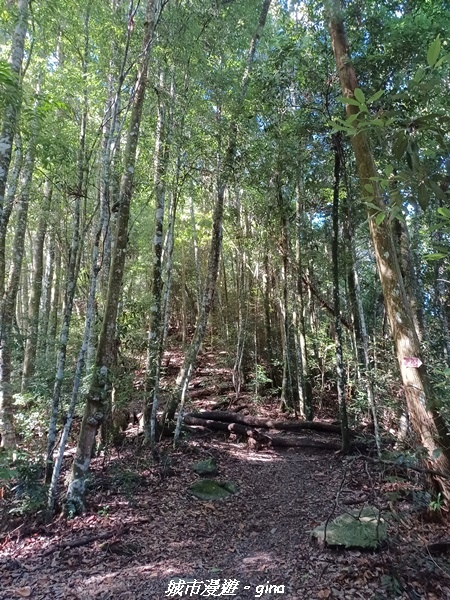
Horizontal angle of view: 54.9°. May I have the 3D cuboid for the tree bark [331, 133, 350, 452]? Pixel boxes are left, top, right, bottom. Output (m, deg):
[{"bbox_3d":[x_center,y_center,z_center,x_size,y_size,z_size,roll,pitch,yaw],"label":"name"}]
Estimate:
[{"bbox_3d":[1.728,-0.237,6.538,0.190,4.858,0.170,1,-8,0],"label":"tree bark"}]

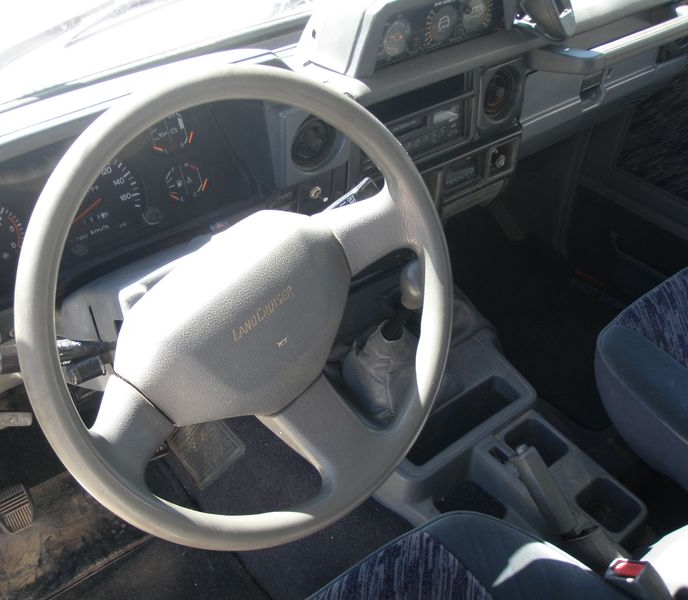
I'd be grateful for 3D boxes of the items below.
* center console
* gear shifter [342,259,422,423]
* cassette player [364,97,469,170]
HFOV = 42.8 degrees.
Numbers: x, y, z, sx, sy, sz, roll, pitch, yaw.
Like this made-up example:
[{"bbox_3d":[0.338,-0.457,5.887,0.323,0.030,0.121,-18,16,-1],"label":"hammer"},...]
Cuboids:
[{"bbox_3d":[0.174,0.198,1.288,0.250,0.150,0.520,-26,48,-28],"label":"center console"},{"bbox_3d":[0.067,0.041,1.205,0.115,0.265,0.130,-26,48,-28],"label":"gear shifter"},{"bbox_3d":[0.076,-0.220,1.117,0.178,0.054,0.060,-26,41,-28],"label":"cassette player"}]

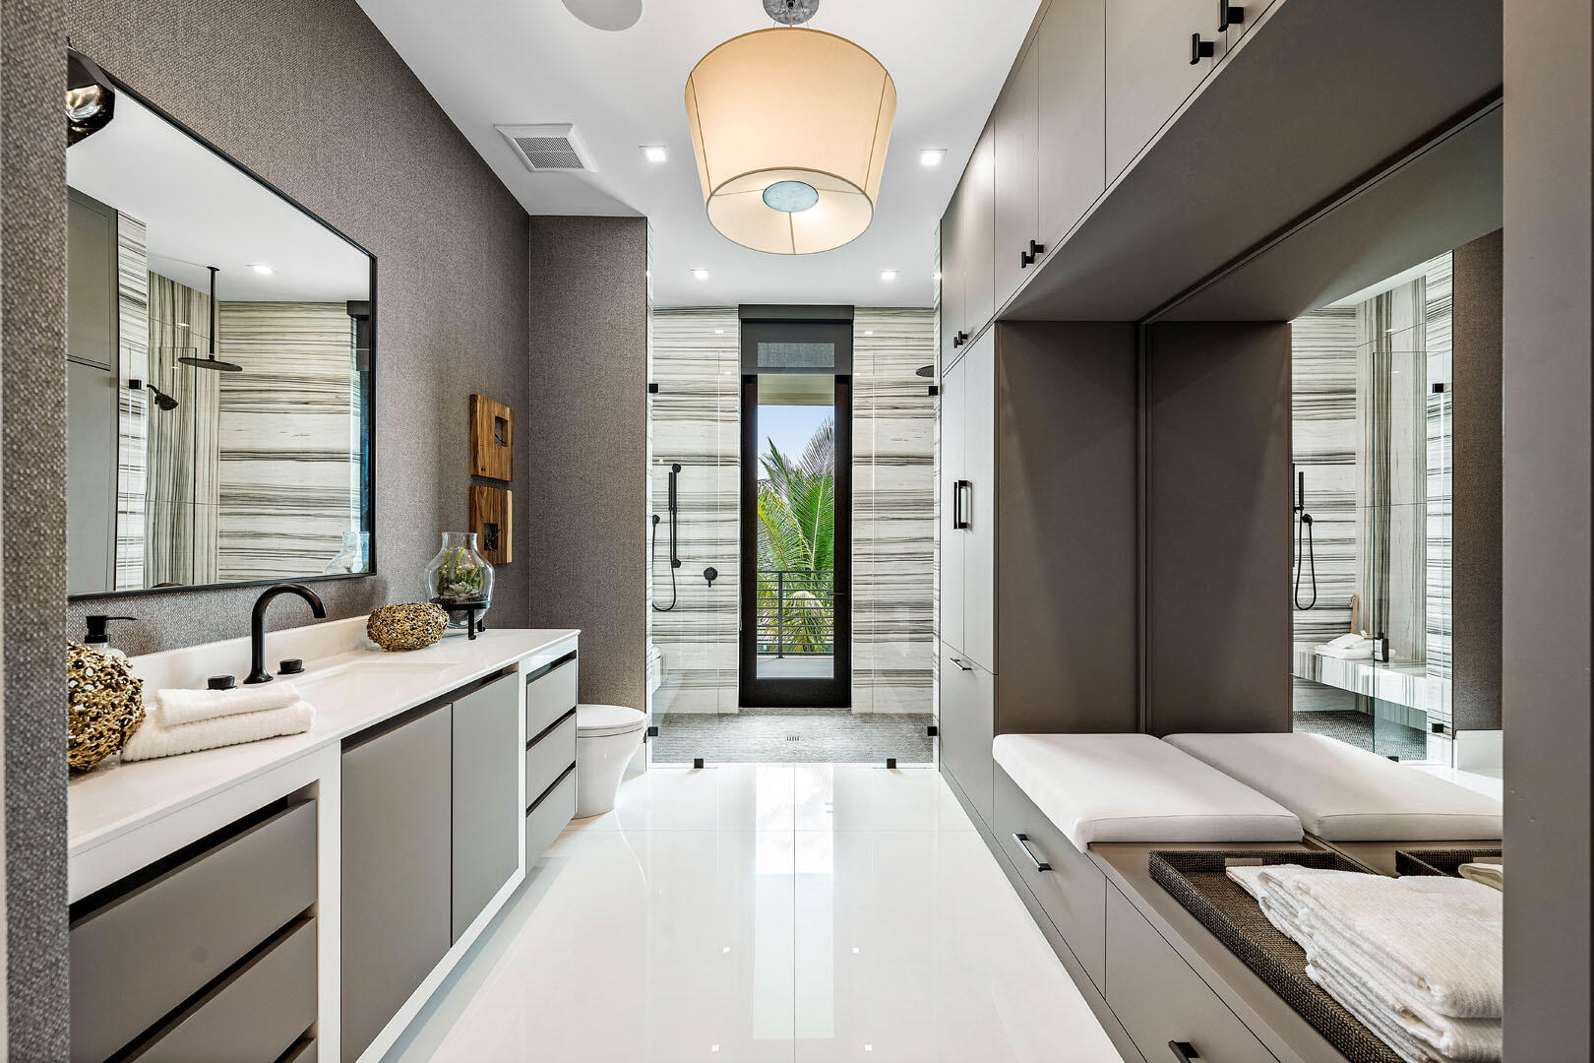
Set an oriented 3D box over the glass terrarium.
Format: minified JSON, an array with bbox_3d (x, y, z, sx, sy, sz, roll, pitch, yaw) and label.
[{"bbox_3d":[-1.266,0.200,2.340,0.240,0.392,0.240,0,-1,0],"label":"glass terrarium"}]

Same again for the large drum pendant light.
[{"bbox_3d":[-0.019,-1.191,2.020,0.680,0.340,0.680,0,-1,0],"label":"large drum pendant light"}]

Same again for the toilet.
[{"bbox_3d":[-1.083,0.963,2.955,0.735,0.700,0.380,0,-1,0],"label":"toilet"}]

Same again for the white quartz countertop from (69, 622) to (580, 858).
[{"bbox_3d":[-1.157,0.395,1.558,0.577,0.025,1.915,0,-1,0],"label":"white quartz countertop"}]

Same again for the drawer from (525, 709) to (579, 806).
[{"bbox_3d":[-1.091,0.802,2.208,0.450,0.190,0.445,0,-1,0],"label":"drawer"}]

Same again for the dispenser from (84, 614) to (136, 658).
[{"bbox_3d":[-1.335,0.271,1.200,0.110,0.217,0.074,0,-1,3],"label":"dispenser"}]

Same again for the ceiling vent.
[{"bbox_3d":[-1.123,-1.727,2.820,0.333,0.025,0.340,0,-1,0],"label":"ceiling vent"}]

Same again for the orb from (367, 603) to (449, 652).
[{"bbox_3d":[-1.273,0.312,2.030,0.230,0.158,0.230,0,-1,0],"label":"orb"}]

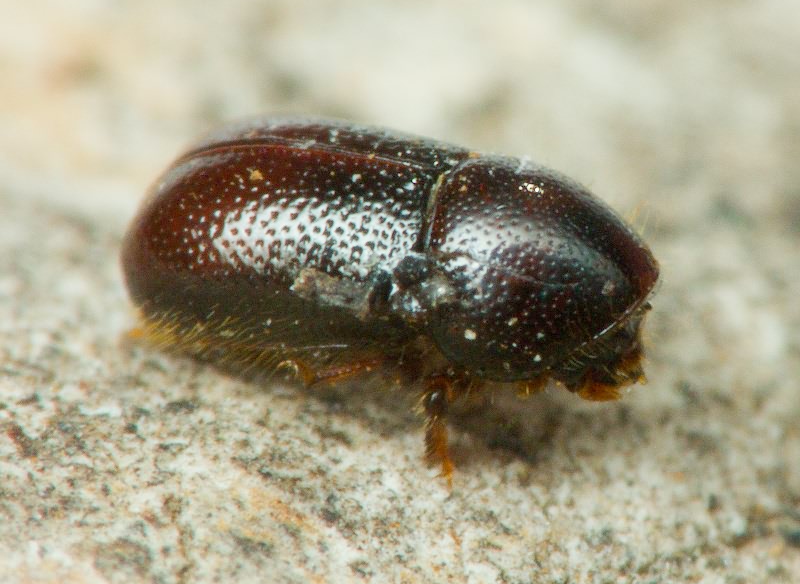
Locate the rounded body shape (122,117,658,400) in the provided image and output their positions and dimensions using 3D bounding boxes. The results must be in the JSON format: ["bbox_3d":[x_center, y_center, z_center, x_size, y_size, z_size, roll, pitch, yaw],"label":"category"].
[{"bbox_3d":[0.000,0.000,0.041,0.005,0.002,0.002,10,32,17],"label":"rounded body shape"}]

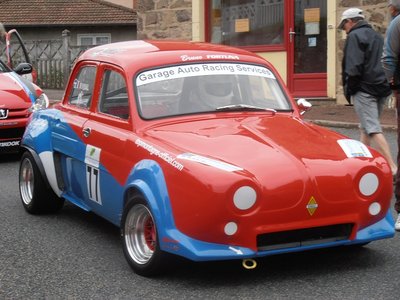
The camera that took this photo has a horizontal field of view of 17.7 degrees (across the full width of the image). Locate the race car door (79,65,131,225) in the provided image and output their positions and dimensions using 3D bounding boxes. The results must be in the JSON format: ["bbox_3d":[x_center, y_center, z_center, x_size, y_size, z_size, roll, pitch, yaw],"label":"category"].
[{"bbox_3d":[-0.609,-0.064,8.787,0.200,1.040,0.800,-5,9,-25],"label":"race car door"}]

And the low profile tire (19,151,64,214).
[{"bbox_3d":[-1.220,0.234,9.998,0.265,0.515,0.515,-5,9,-25],"label":"low profile tire"}]

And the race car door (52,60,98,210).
[{"bbox_3d":[-0.910,-0.149,9.413,0.200,1.010,0.680,-5,9,-25],"label":"race car door"}]

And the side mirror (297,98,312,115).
[{"bbox_3d":[0.739,-0.305,9.067,0.115,0.100,0.090,-5,9,-25],"label":"side mirror"}]

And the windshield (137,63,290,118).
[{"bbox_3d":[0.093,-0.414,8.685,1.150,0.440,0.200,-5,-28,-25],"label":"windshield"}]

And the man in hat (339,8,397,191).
[{"bbox_3d":[1.585,-0.491,12.100,0.480,1.700,0.540,5,9,36],"label":"man in hat"}]

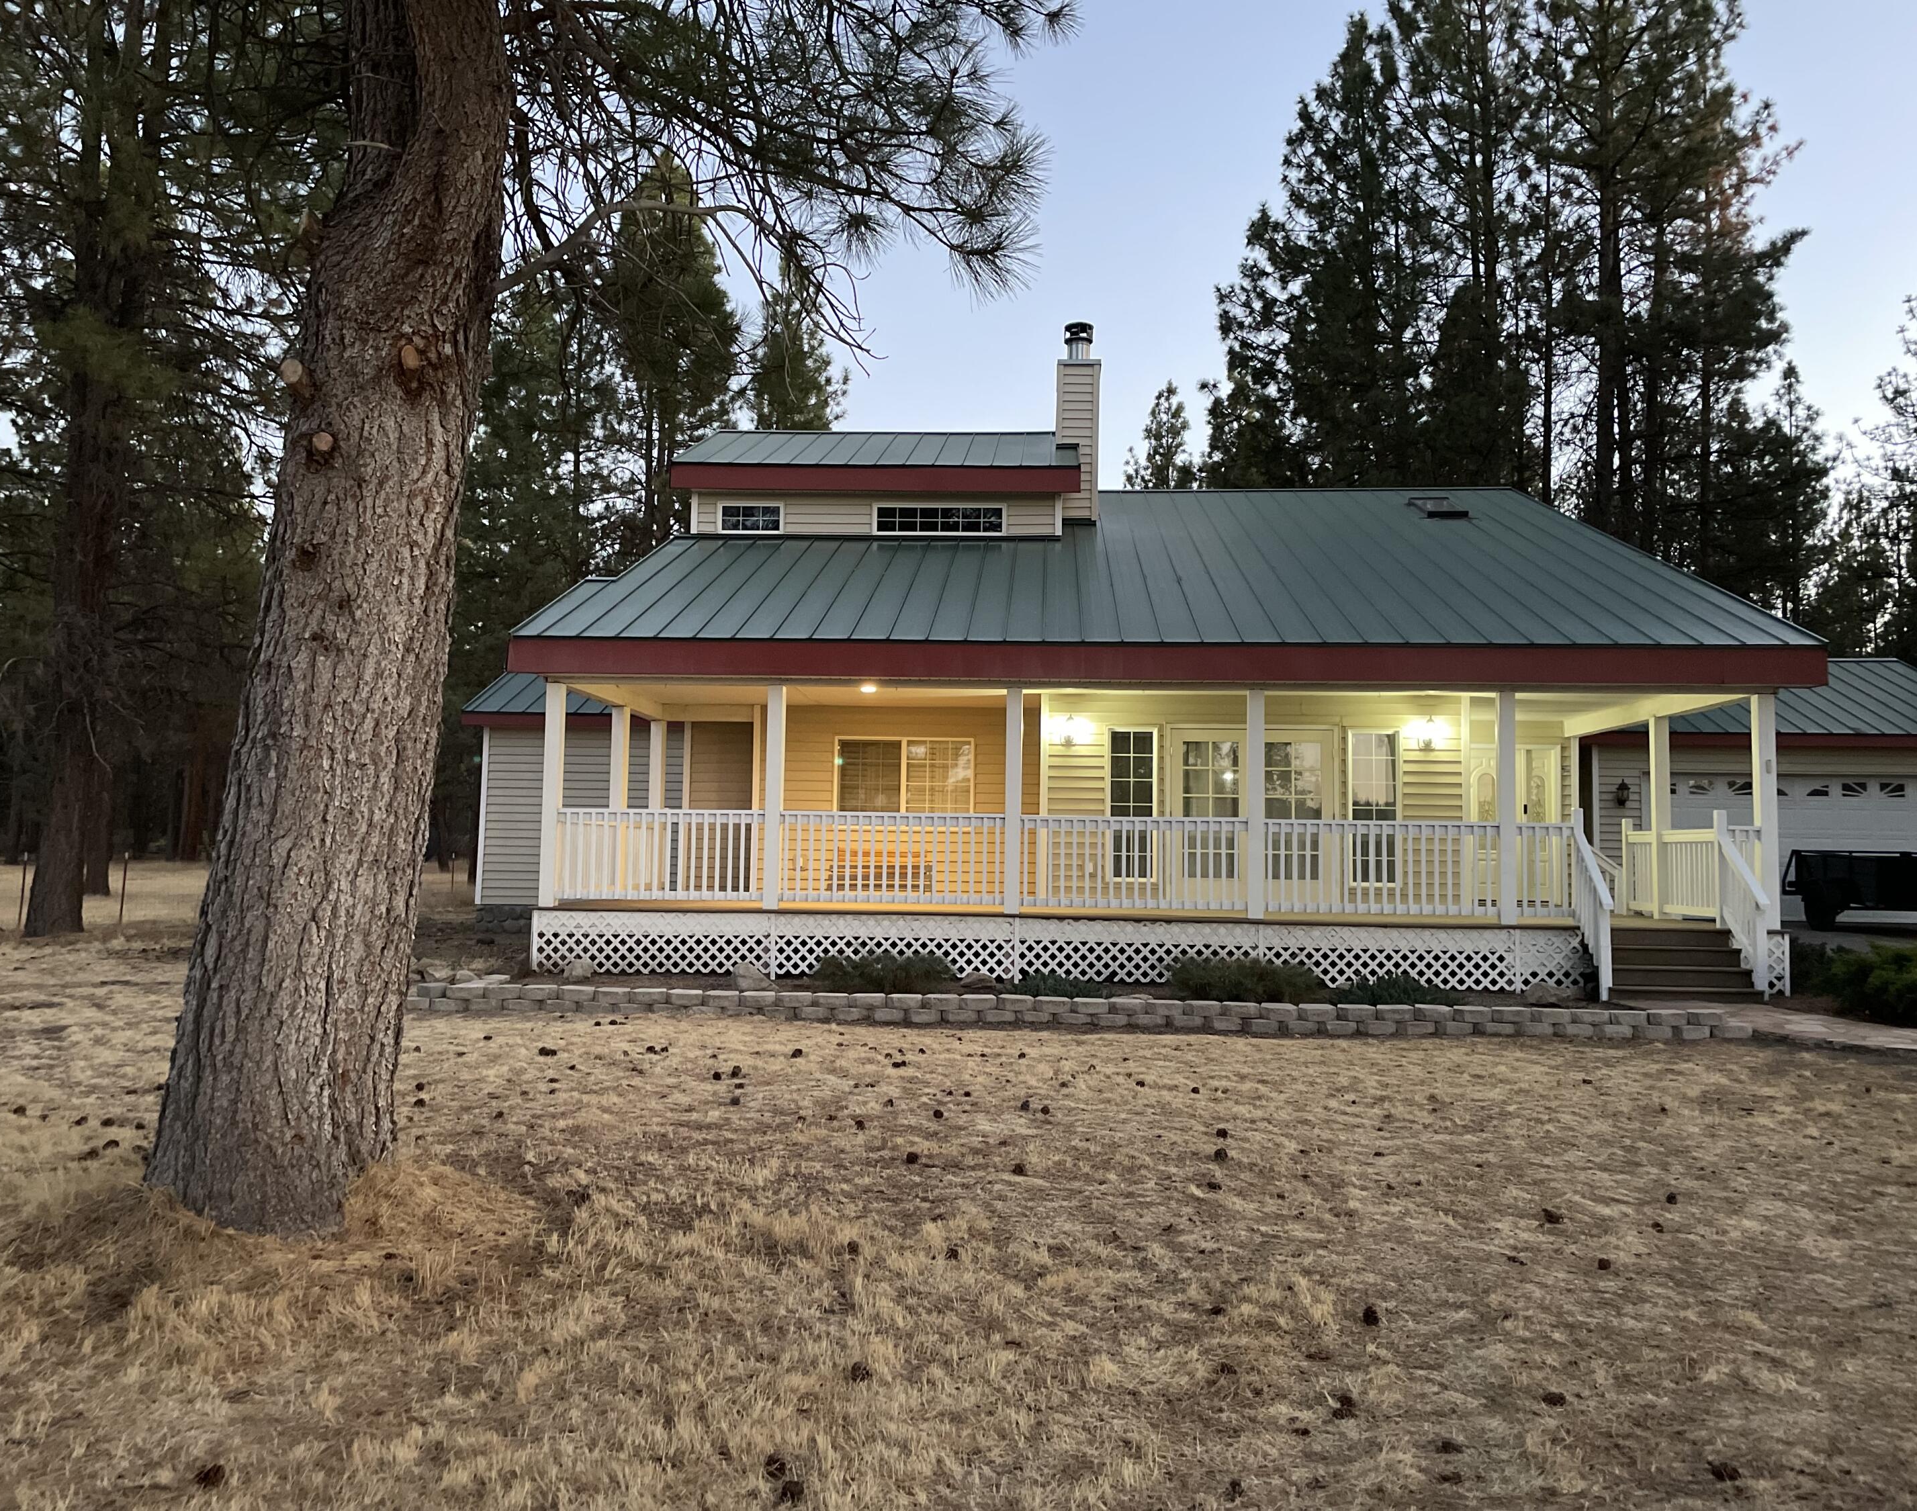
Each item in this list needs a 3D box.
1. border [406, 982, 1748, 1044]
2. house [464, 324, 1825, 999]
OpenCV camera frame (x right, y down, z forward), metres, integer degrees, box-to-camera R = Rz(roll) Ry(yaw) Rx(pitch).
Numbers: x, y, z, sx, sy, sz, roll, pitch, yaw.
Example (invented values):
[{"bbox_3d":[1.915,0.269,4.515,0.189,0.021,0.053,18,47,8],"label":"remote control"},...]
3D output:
[{"bbox_3d":[0.890,2.178,12.905,11.268,0.210,0.300,1,-4,3],"label":"border"},{"bbox_3d":[0.651,-1.730,21.510,15.850,8.830,14.500,1,-4,3],"label":"house"}]

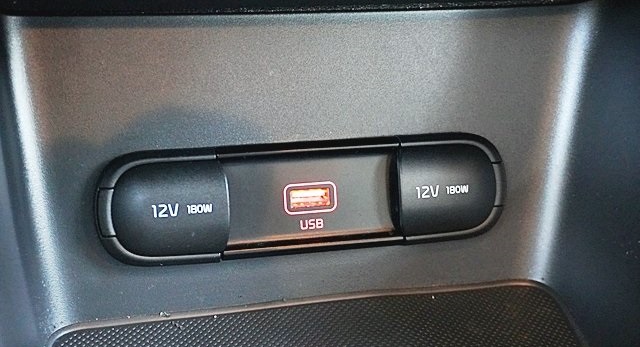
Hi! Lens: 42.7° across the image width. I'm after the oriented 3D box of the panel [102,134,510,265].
[{"bbox_3d":[-0.002,0.008,0.269,0.137,0.037,0.014,-4,2,-11],"label":"panel"}]

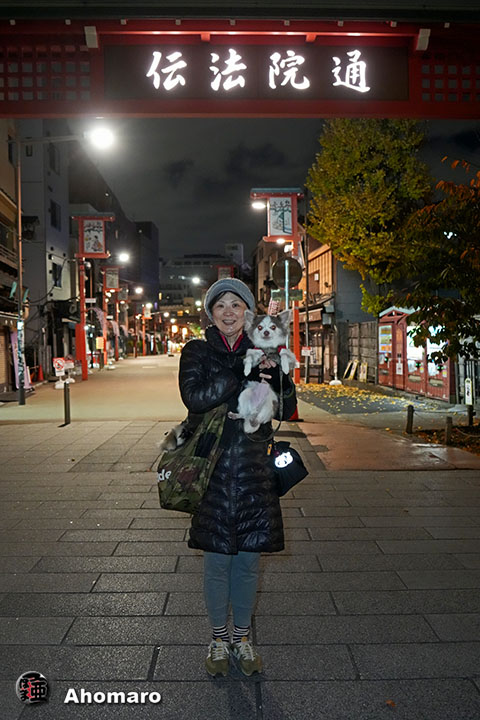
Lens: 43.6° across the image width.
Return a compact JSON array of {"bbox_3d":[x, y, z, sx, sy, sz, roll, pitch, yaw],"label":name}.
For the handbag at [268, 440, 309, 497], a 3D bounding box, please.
[{"bbox_3d":[0.205,0.469,2.592,0.180,0.235,0.120,-1,1,-24],"label":"handbag"}]

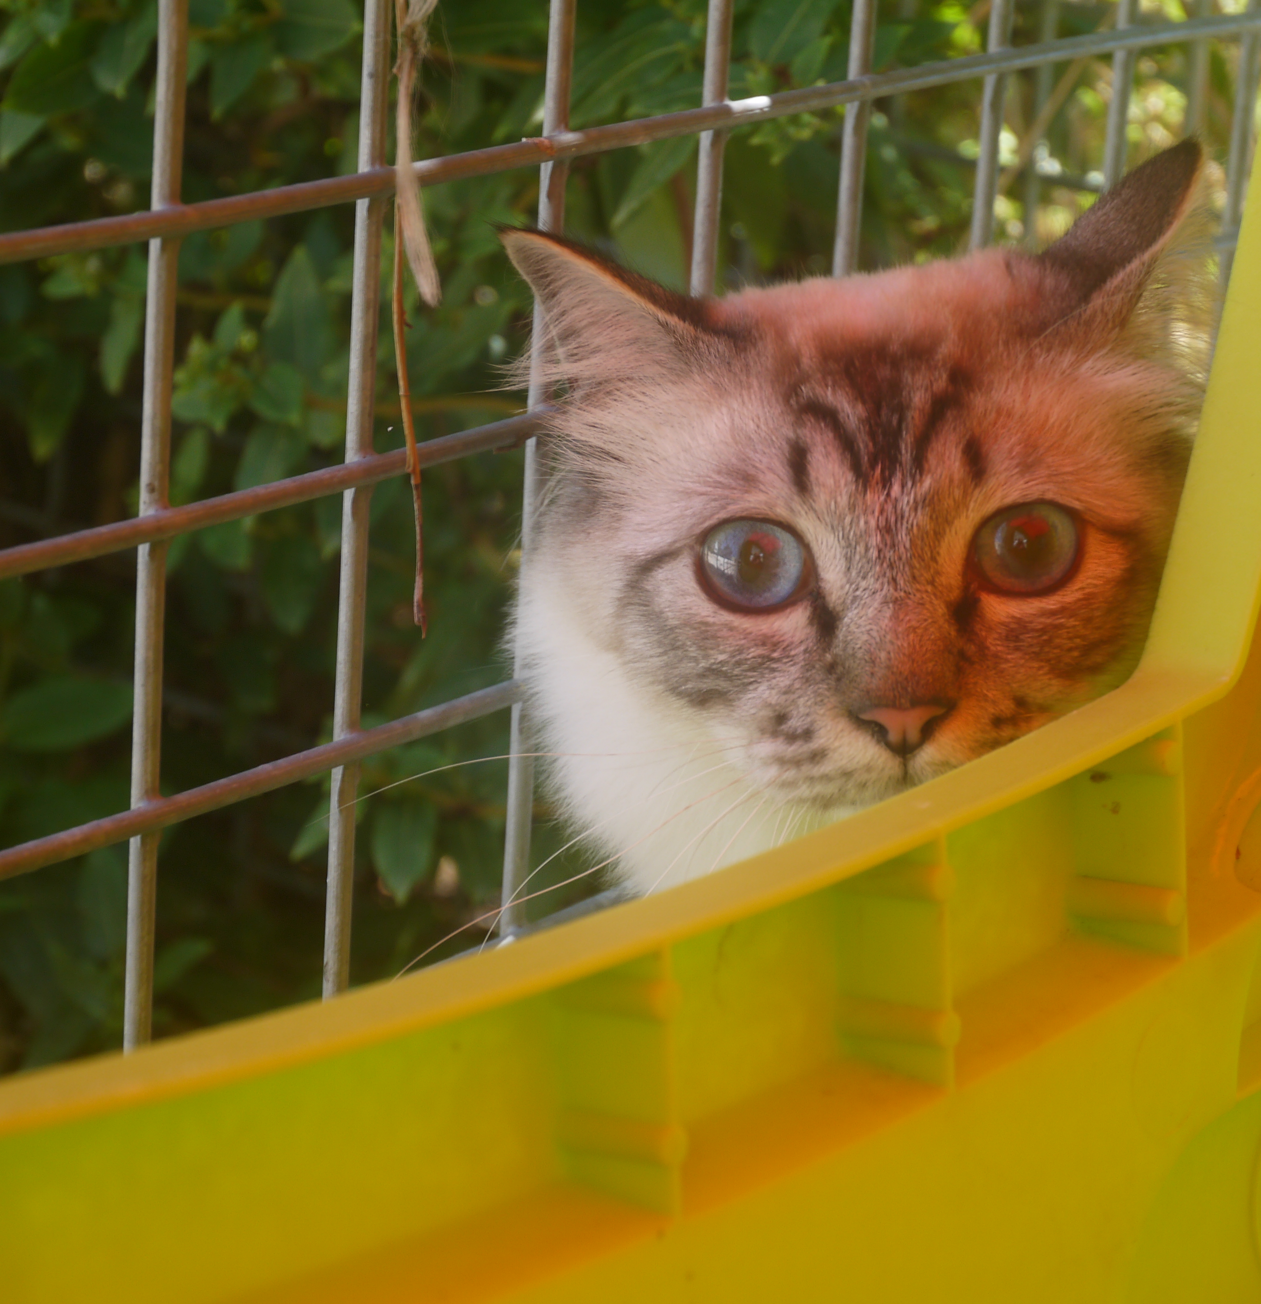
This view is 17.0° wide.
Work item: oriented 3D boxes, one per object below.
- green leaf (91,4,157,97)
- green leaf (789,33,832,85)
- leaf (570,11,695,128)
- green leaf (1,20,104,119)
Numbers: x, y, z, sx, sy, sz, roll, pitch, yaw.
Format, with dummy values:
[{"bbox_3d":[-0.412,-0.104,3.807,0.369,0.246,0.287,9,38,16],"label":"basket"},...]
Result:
[{"bbox_3d":[-0.122,-0.149,1.040,0.015,0.029,0.005,10,-25,-1],"label":"green leaf"},{"bbox_3d":[0.043,-0.140,1.000,0.006,0.015,0.002,32,-11,8],"label":"green leaf"},{"bbox_3d":[-0.003,-0.137,1.010,0.042,0.007,0.020,-33,61,-21],"label":"leaf"},{"bbox_3d":[-0.141,-0.143,1.030,0.020,0.007,0.037,27,59,29],"label":"green leaf"}]

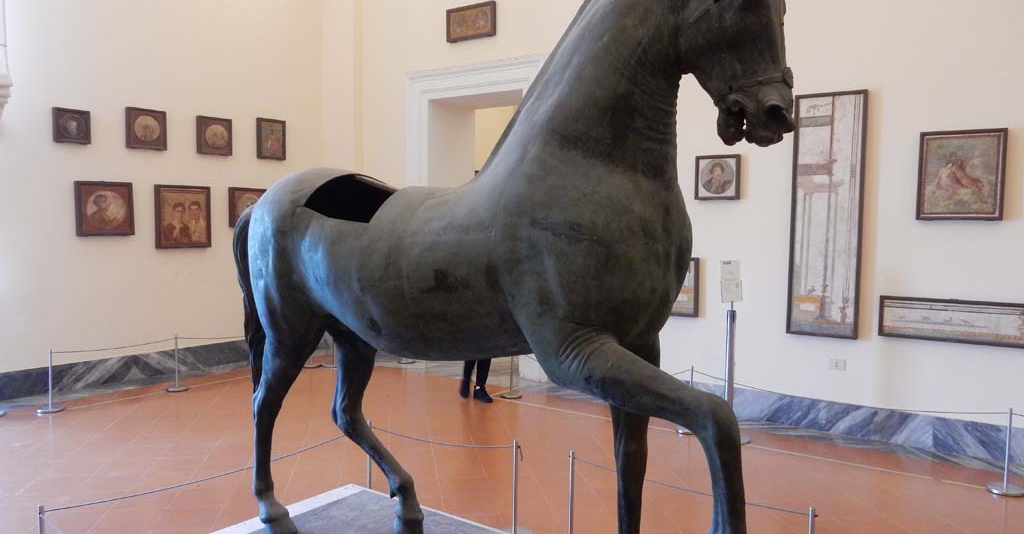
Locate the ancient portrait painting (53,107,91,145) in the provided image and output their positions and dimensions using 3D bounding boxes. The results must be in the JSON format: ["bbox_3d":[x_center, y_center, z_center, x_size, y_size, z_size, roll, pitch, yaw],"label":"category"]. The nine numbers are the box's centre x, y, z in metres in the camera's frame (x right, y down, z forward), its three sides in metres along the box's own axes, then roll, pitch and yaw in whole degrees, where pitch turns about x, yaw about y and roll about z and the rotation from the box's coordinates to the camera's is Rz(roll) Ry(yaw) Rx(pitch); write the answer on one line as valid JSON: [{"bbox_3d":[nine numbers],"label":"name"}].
[{"bbox_3d":[-3.902,-1.247,6.569,0.050,0.297,0.282,4,5,40],"label":"ancient portrait painting"}]

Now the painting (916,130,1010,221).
[{"bbox_3d":[3.139,-0.639,5.170,0.518,0.621,0.050,3,5,33],"label":"painting"}]

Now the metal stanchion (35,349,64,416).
[{"bbox_3d":[-3.588,0.889,5.749,0.190,0.502,0.190,-2,5,-32],"label":"metal stanchion"}]

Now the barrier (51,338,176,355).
[{"bbox_3d":[-3.567,0.720,6.678,0.012,0.030,1.067,4,5,42],"label":"barrier"}]

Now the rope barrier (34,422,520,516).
[{"bbox_3d":[-1.065,0.965,3.683,2.116,0.085,0.651,-2,4,-26],"label":"rope barrier"}]

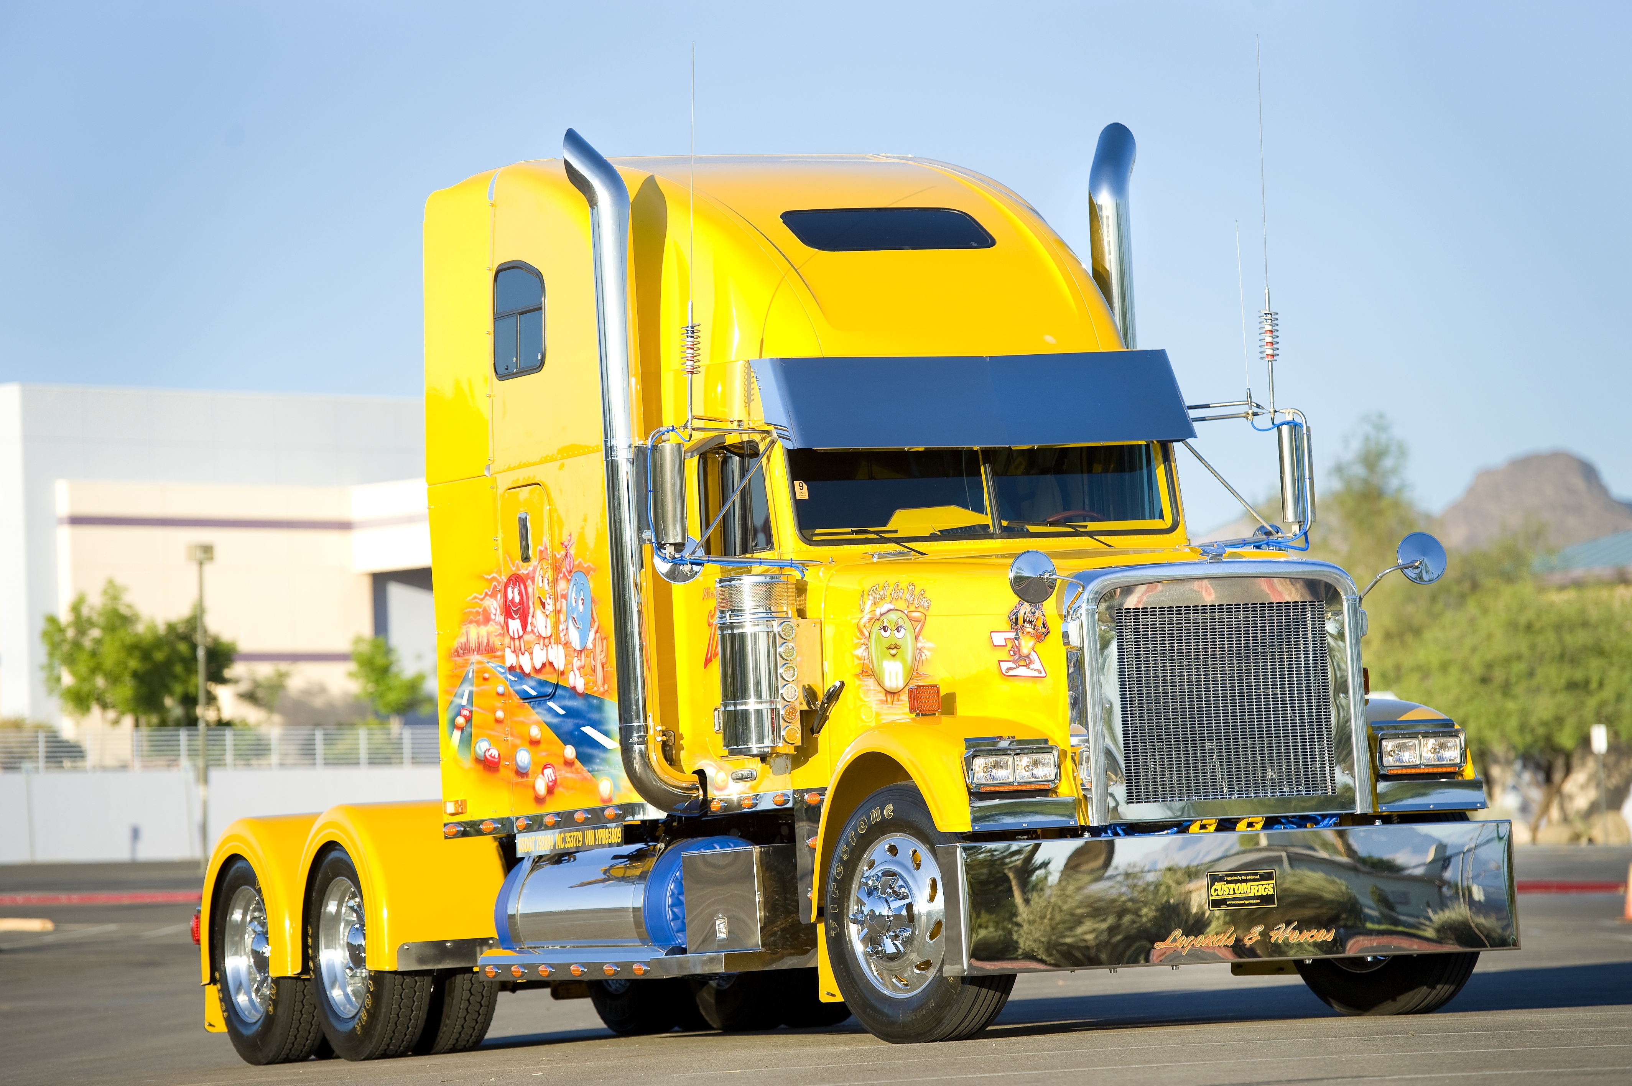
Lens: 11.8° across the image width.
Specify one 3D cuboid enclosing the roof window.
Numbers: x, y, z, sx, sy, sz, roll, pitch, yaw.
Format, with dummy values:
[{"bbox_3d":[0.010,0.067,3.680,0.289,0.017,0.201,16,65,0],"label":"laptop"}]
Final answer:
[{"bbox_3d":[0.314,-1.328,33.674,0.880,0.060,0.385,-2,29,-24],"label":"roof window"}]

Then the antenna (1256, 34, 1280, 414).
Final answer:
[{"bbox_3d":[1.895,-1.347,33.428,0.080,1.608,0.080,-1,-3,-24],"label":"antenna"}]

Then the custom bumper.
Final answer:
[{"bbox_3d":[1.627,1.383,30.912,2.430,0.505,0.205,-2,-3,-24],"label":"custom bumper"}]

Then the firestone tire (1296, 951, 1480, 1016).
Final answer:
[{"bbox_3d":[2.279,1.396,32.069,0.280,1.020,1.020,-1,-3,-34],"label":"firestone tire"}]

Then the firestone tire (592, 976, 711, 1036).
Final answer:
[{"bbox_3d":[-0.827,1.875,38.693,0.280,1.040,1.040,-2,-3,-24],"label":"firestone tire"}]

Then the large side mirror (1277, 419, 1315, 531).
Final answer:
[{"bbox_3d":[2.038,-0.292,33.695,0.165,0.430,0.085,-1,-4,-44],"label":"large side mirror"}]

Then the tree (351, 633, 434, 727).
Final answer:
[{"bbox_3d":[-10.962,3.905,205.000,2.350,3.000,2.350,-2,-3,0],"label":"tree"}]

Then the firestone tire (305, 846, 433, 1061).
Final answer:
[{"bbox_3d":[-2.069,1.871,36.709,0.280,1.040,1.040,-2,-3,-24],"label":"firestone tire"}]

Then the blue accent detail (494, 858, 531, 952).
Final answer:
[{"bbox_3d":[-1.112,1.632,35.025,0.610,0.610,0.160,-2,-3,-24],"label":"blue accent detail"}]

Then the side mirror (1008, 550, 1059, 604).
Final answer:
[{"bbox_3d":[0.842,0.133,30.718,0.205,0.210,0.080,-3,-3,-14],"label":"side mirror"}]

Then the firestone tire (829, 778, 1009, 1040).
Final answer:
[{"bbox_3d":[0.428,1.466,31.308,0.280,1.020,1.020,-1,-3,-35],"label":"firestone tire"}]

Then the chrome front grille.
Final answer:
[{"bbox_3d":[1.600,0.619,30.923,0.912,0.768,0.065,-2,-3,-24],"label":"chrome front grille"}]

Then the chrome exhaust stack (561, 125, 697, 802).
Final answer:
[{"bbox_3d":[-0.800,-0.305,33.448,0.430,2.930,0.370,-2,-3,-24],"label":"chrome exhaust stack"}]

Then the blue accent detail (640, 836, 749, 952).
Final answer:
[{"bbox_3d":[-0.414,1.555,33.529,0.650,0.640,0.200,-2,-3,-24],"label":"blue accent detail"}]

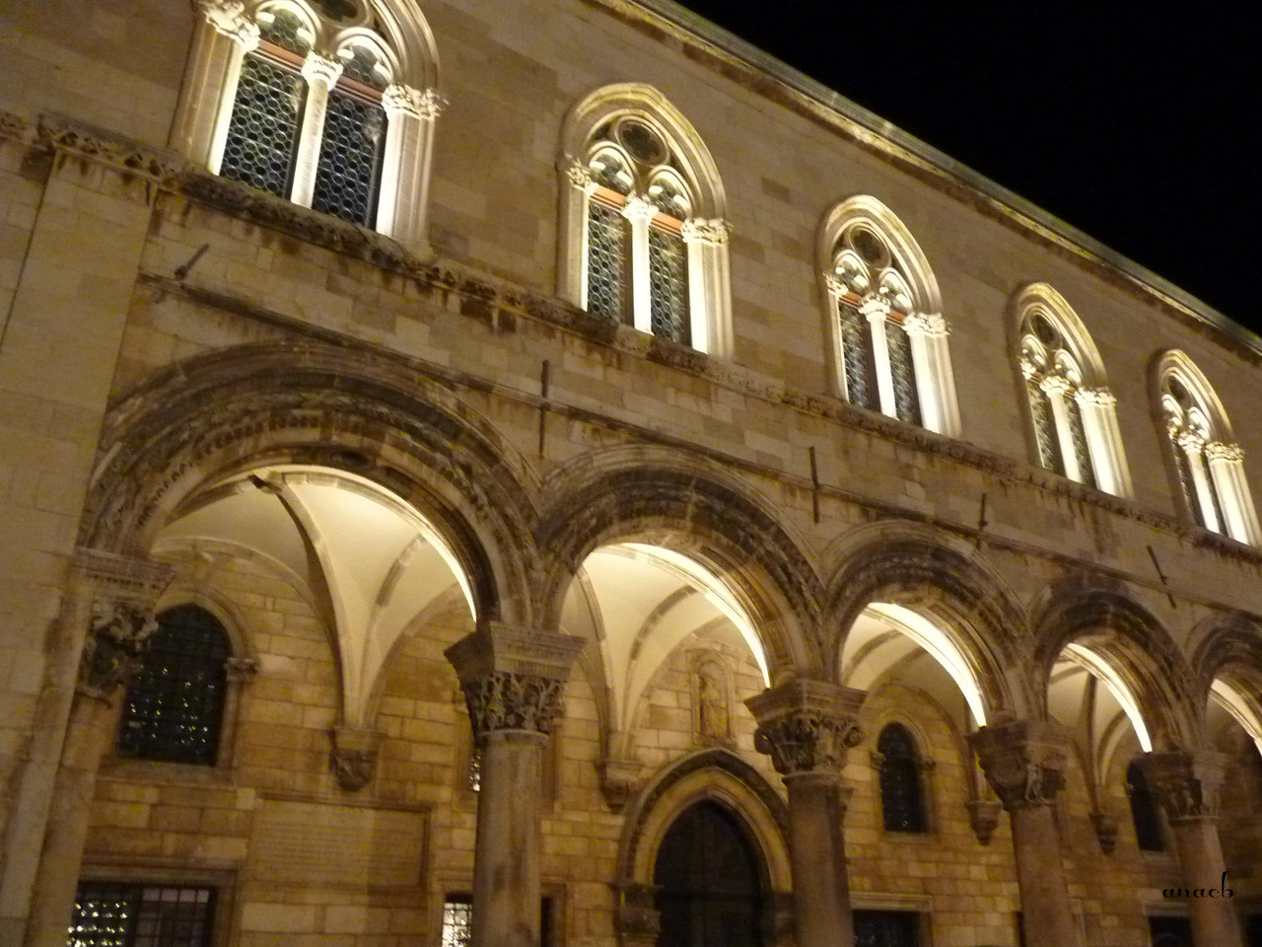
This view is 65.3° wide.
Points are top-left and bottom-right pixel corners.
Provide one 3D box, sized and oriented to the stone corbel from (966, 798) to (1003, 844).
[{"bbox_3d":[6.894,6.810,19.160,0.701,0.735,0.392,15,-29,-31],"label":"stone corbel"}]

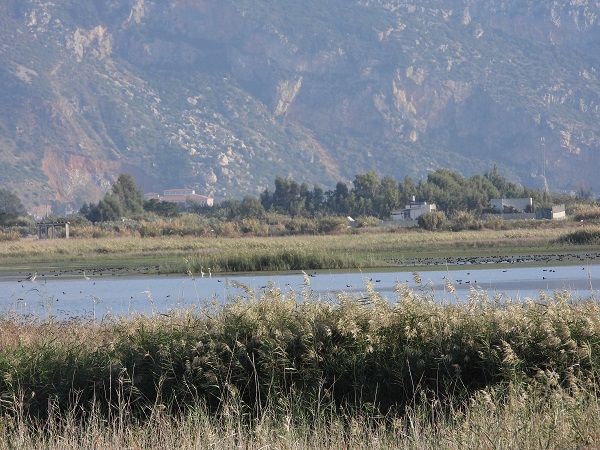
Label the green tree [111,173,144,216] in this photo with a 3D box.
[{"bbox_3d":[-37.490,-6.560,1130.000,7.400,9.800,7.200,0,0,0],"label":"green tree"}]

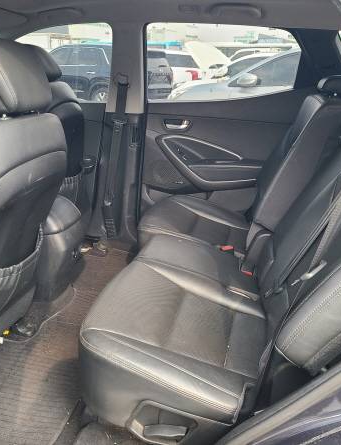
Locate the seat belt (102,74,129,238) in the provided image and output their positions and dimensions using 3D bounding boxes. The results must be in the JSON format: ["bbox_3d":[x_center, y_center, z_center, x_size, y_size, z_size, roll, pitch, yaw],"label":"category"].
[{"bbox_3d":[-0.316,-0.335,2.551,0.130,0.950,0.080,5,21,14],"label":"seat belt"}]

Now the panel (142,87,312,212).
[{"bbox_3d":[0.284,-0.347,2.468,0.900,0.740,0.120,5,21,14],"label":"panel"}]

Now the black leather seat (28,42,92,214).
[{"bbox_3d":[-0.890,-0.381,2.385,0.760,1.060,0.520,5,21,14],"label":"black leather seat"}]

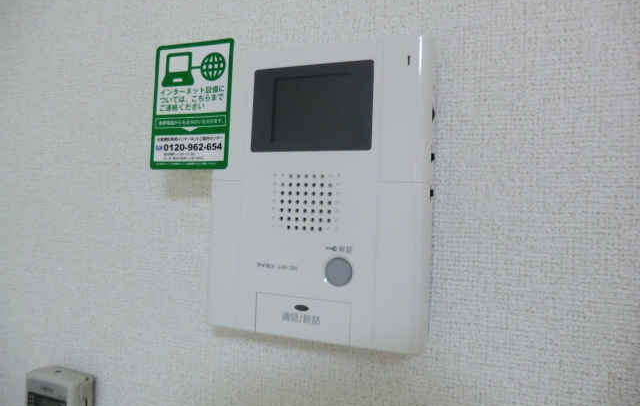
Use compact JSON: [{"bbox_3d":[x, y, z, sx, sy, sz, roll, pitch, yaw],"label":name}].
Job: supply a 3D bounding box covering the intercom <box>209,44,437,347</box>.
[{"bbox_3d":[-0.005,-0.008,0.337,0.174,0.213,0.033,2,0,20],"label":"intercom"}]

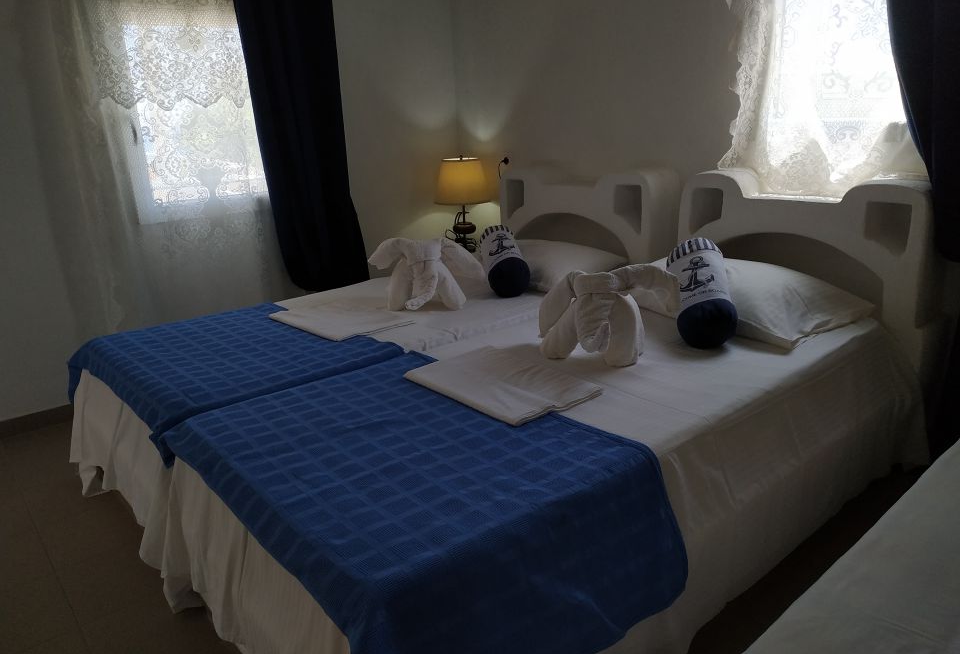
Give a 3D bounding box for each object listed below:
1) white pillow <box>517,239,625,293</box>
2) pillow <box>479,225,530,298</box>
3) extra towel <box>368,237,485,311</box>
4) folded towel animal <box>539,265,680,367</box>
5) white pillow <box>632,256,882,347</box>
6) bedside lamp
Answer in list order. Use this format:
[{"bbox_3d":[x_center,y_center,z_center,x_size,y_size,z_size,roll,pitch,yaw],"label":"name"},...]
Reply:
[{"bbox_3d":[0.293,-0.320,3.042,0.496,0.181,0.724,-16,21,-37],"label":"white pillow"},{"bbox_3d":[0.104,-0.275,2.745,0.178,0.178,0.342,-10,40,-3],"label":"pillow"},{"bbox_3d":[-0.196,-0.224,2.638,0.429,0.275,0.241,1,17,12],"label":"extra towel"},{"bbox_3d":[0.394,-0.054,1.991,0.389,0.275,0.241,4,18,21],"label":"folded towel animal"},{"bbox_3d":[0.894,-0.129,2.321,0.496,0.181,0.724,-16,21,-37],"label":"white pillow"},{"bbox_3d":[-0.093,-0.698,3.866,0.315,0.576,0.315,-2,17,1],"label":"bedside lamp"}]

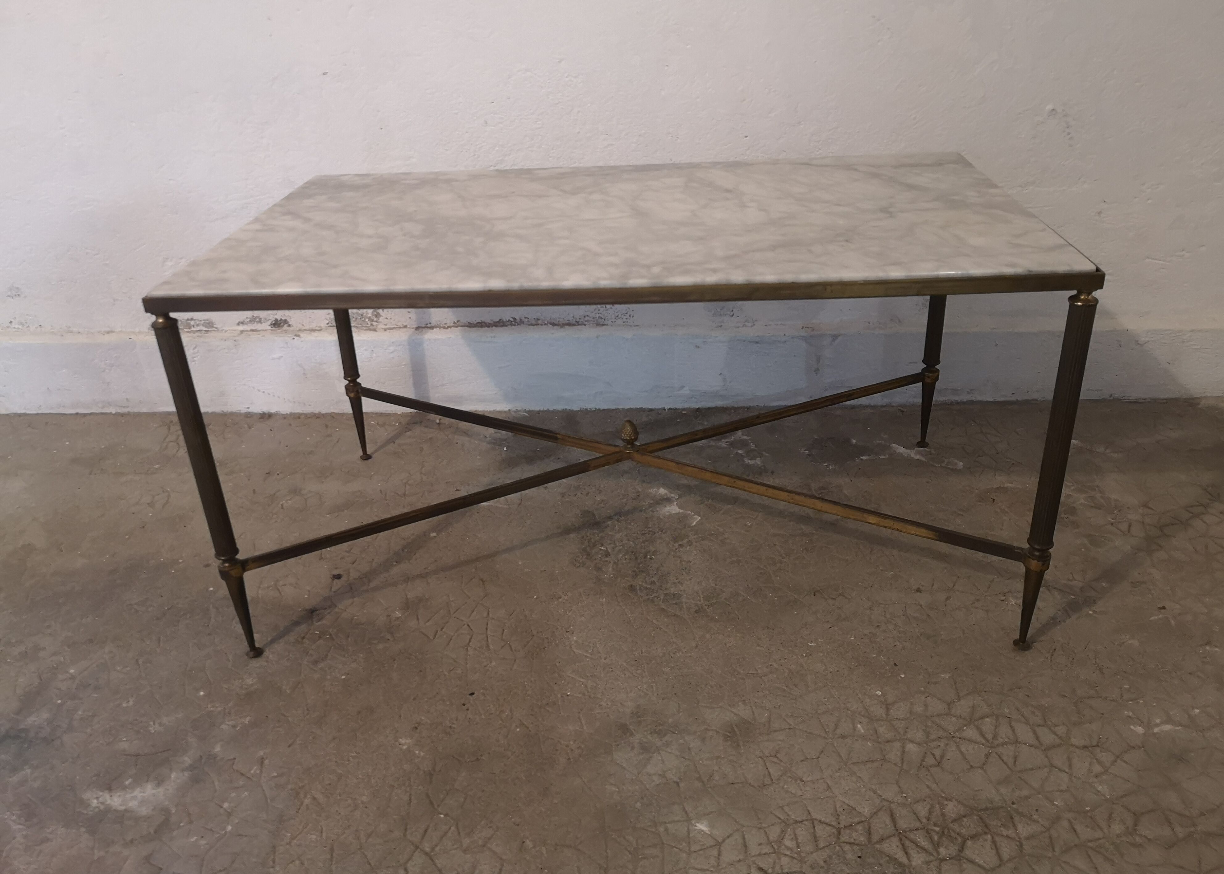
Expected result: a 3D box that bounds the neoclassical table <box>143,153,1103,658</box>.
[{"bbox_3d":[0.019,-0.060,1.190,0.880,0.441,0.492,-1,28,4],"label":"neoclassical table"}]

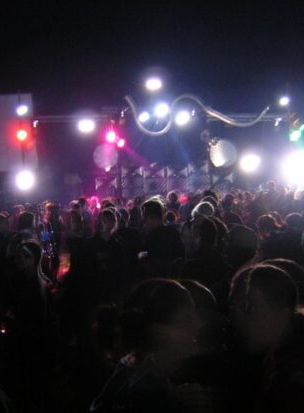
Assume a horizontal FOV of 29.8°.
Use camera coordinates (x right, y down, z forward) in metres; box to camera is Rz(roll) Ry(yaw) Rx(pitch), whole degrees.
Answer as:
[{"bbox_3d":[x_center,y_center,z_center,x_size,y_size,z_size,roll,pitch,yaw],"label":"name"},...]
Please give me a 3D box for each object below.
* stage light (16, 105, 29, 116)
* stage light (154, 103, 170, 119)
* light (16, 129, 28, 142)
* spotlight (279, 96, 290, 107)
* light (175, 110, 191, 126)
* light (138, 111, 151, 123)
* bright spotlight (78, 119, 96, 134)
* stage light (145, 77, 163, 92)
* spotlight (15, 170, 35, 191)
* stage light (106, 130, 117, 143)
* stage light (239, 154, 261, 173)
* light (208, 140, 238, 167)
[{"bbox_3d":[-3.961,-2.936,17.500,0.350,0.350,0.420,-3,3,-6],"label":"stage light"},{"bbox_3d":[0.324,-3.272,19.500,0.436,0.436,0.420,-3,3,1],"label":"stage light"},{"bbox_3d":[-4.789,-2.606,21.000,0.418,0.488,0.418,-3,3,-8],"label":"light"},{"bbox_3d":[4.863,-3.854,21.000,0.367,0.367,0.367,-2,3,8],"label":"spotlight"},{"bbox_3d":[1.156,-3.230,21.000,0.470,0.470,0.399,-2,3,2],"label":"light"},{"bbox_3d":[-0.290,-3.067,19.500,0.350,0.350,0.420,-3,3,0],"label":"light"},{"bbox_3d":[-2.118,-2.587,18.500,0.466,0.414,0.420,-3,3,-3],"label":"bright spotlight"},{"bbox_3d":[0.085,-4.158,19.500,0.491,0.436,0.420,-3,3,0],"label":"stage light"},{"bbox_3d":[-3.869,-0.795,17.500,0.489,0.489,0.420,-3,3,-6],"label":"spotlight"},{"bbox_3d":[-1.451,-2.508,20.500,0.408,0.408,0.408,-3,3,-2],"label":"stage light"},{"bbox_3d":[3.443,-1.503,20.000,0.538,0.440,0.458,-2,3,6],"label":"stage light"},{"bbox_3d":[2.562,-1.899,20.500,0.973,1.043,0.800,-2,3,4],"label":"light"}]

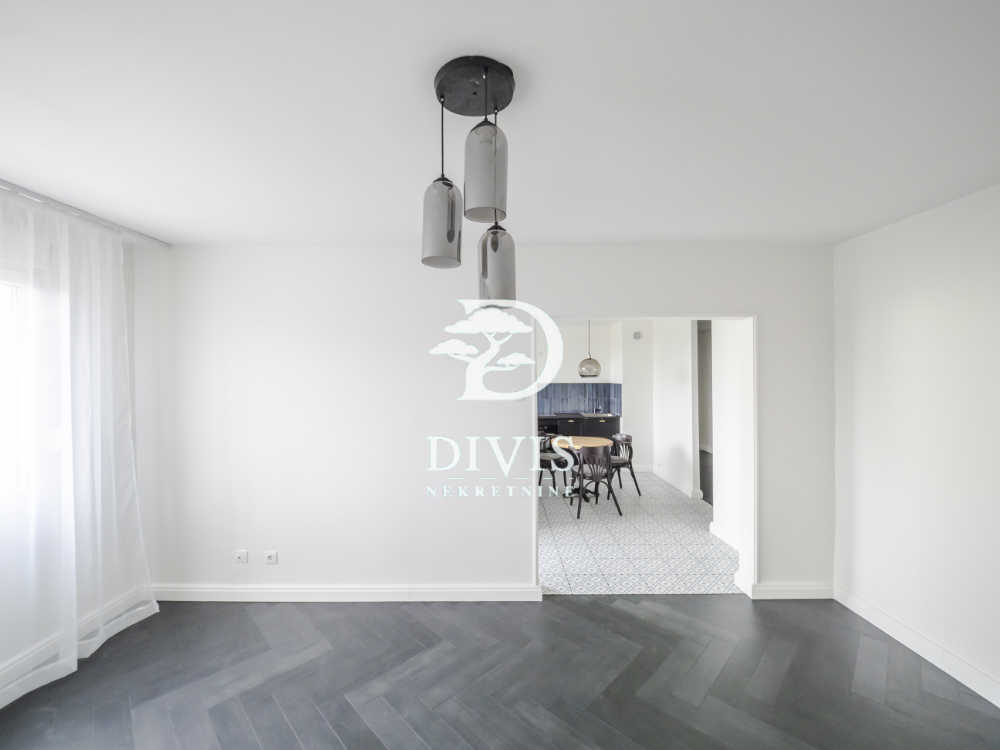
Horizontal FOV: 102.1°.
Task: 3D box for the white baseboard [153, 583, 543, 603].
[{"bbox_3d":[-1.147,1.576,2.930,2.907,0.119,0.026,0,0,0],"label":"white baseboard"}]

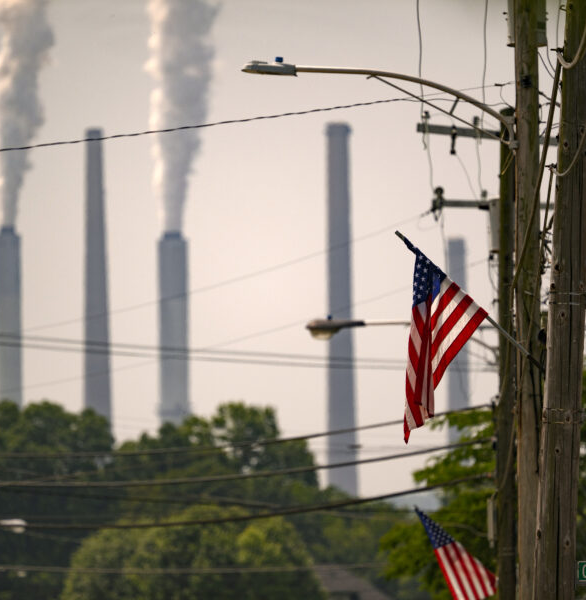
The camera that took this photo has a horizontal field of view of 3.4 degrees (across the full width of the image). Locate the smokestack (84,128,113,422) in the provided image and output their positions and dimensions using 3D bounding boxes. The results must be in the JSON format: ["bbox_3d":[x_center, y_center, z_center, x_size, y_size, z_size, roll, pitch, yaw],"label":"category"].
[{"bbox_3d":[-86.871,46.506,4450.000,16.500,246.000,16.500,-1,-2,0],"label":"smokestack"}]

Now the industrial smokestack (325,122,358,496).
[{"bbox_3d":[22.029,45.171,4450.000,15.000,247.000,15.000,-1,-2,0],"label":"industrial smokestack"}]

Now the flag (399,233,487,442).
[{"bbox_3d":[1.166,0.291,77.500,0.690,1.630,0.400,-1,-2,0],"label":"flag"}]

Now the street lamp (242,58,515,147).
[{"bbox_3d":[0.941,-2.173,110.000,3.000,0.960,0.300,-1,-2,0],"label":"street lamp"}]

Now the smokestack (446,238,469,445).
[{"bbox_3d":[80.759,77.364,4850.000,12.000,215.000,12.000,-1,-2,0],"label":"smokestack"}]

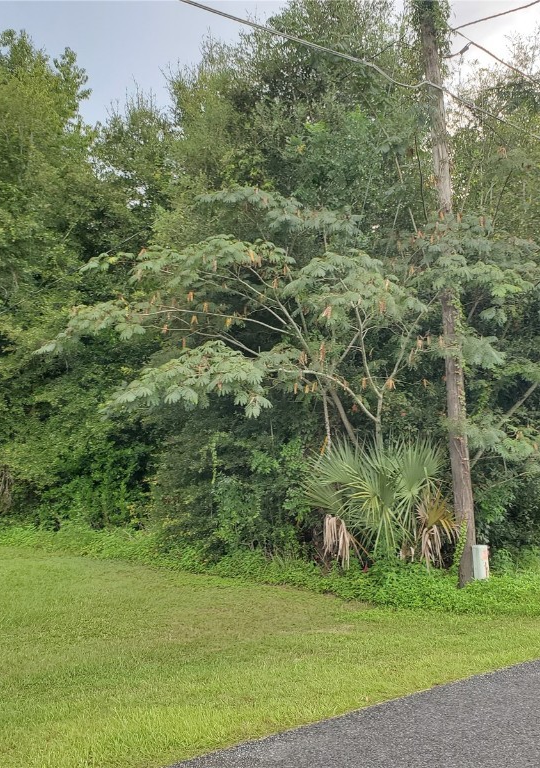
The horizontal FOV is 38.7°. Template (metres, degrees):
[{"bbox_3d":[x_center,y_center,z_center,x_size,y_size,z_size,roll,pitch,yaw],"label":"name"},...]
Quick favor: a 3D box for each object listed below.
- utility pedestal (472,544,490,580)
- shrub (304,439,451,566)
[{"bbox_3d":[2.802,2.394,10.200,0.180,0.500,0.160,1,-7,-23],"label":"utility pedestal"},{"bbox_3d":[1.566,1.738,11.000,2.050,1.850,1.750,-2,-6,6],"label":"shrub"}]

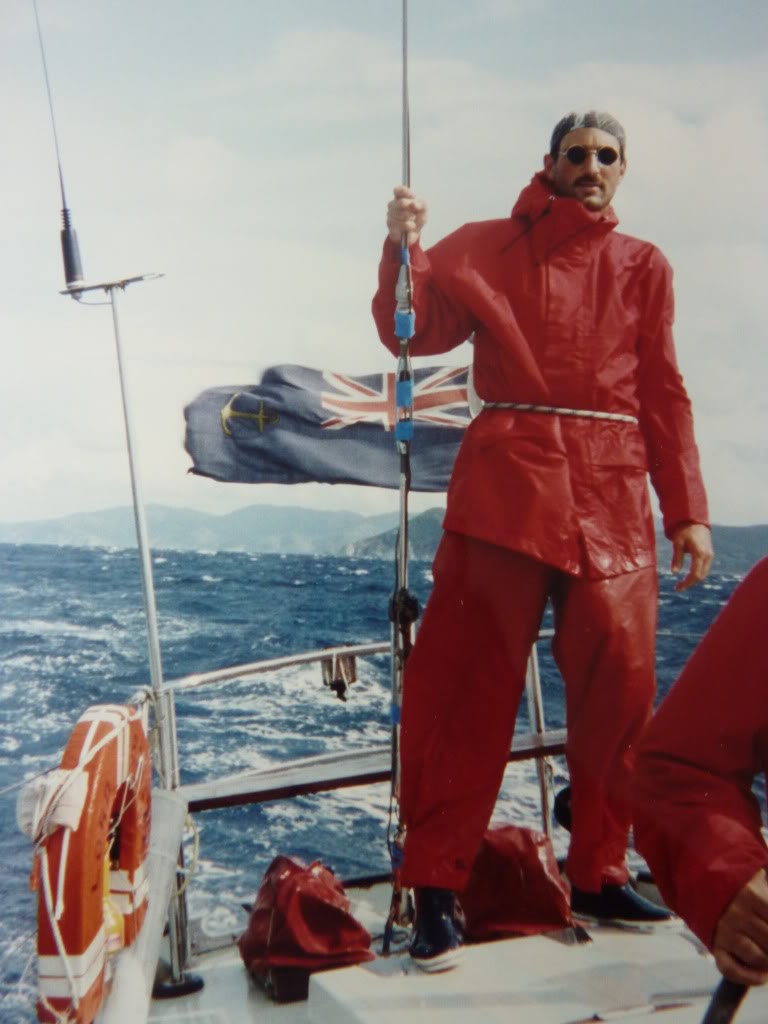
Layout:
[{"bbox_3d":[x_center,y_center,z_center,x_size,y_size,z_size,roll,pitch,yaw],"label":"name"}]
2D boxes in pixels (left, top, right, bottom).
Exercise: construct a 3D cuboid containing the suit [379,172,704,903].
[{"bbox_3d":[0.340,0.015,1.585,0.690,1.520,0.430,2,-3,7],"label":"suit"}]

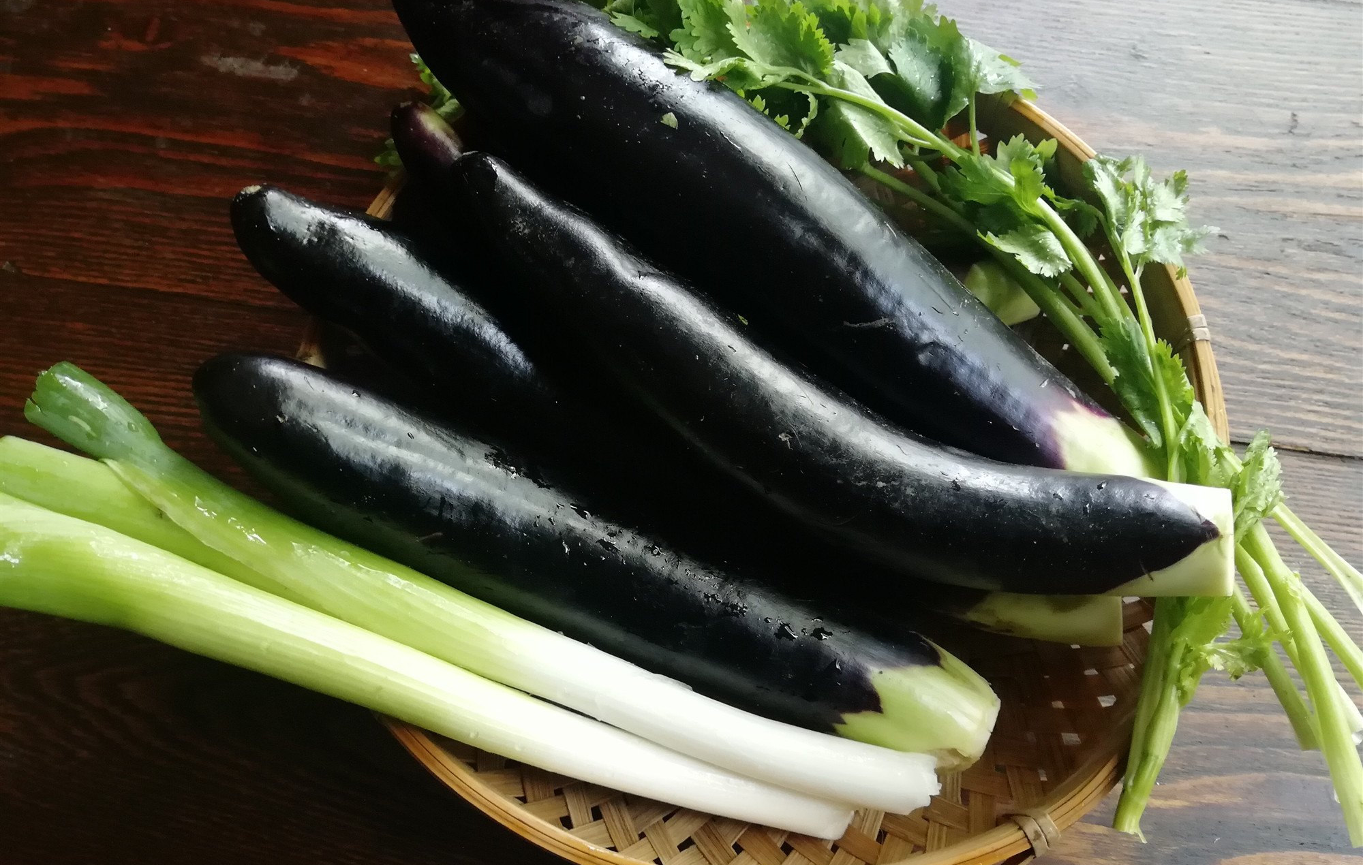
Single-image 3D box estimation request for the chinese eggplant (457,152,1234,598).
[{"bbox_3d":[0.039,-0.006,0.322,0.271,0.041,0.068,25,70,5],"label":"chinese eggplant"}]

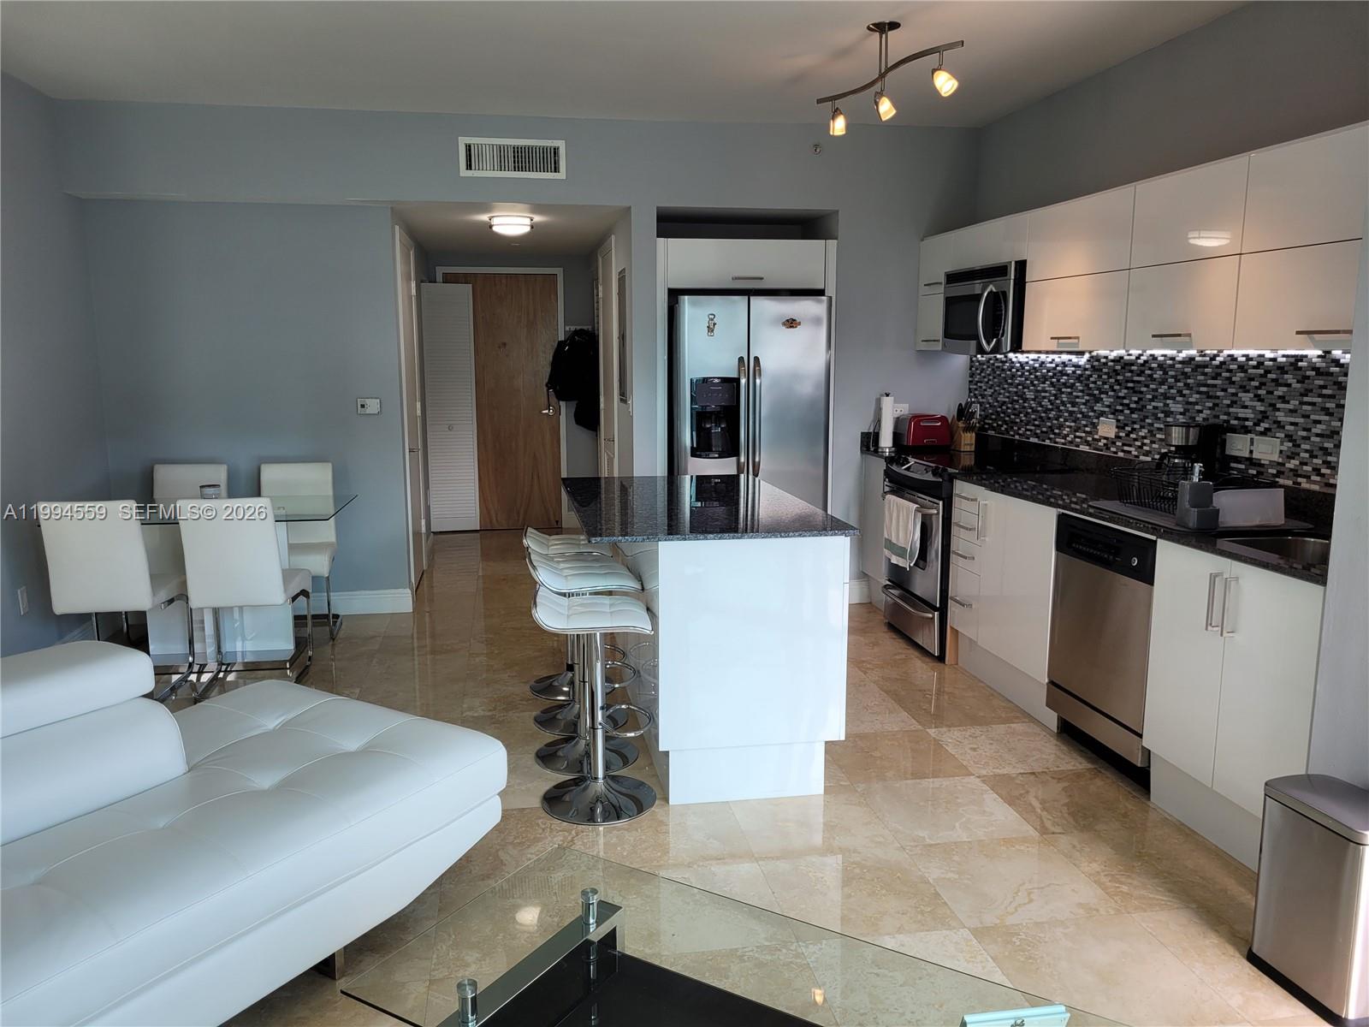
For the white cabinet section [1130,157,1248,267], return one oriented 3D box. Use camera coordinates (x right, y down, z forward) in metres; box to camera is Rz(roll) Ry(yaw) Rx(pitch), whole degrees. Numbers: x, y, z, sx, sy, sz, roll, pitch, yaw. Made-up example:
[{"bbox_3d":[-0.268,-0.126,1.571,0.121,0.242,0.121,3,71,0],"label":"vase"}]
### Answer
[{"bbox_3d":[1.860,-1.019,3.531,0.320,0.304,0.595,-2,9,-9],"label":"white cabinet section"}]

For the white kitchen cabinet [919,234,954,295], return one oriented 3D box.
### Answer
[{"bbox_3d":[1.535,-1.361,5.657,0.322,0.306,0.449,-2,9,-9],"label":"white kitchen cabinet"}]

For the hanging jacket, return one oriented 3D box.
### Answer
[{"bbox_3d":[-0.892,-1.075,8.342,0.439,0.846,0.293,-2,9,-9],"label":"hanging jacket"}]

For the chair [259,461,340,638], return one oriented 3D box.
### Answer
[{"bbox_3d":[-2.074,0.191,5.452,0.403,0.883,0.515,-2,9,-10],"label":"chair"}]

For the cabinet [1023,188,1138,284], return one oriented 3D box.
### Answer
[{"bbox_3d":[1.773,-1.141,4.270,0.322,0.306,0.805,-2,9,-9],"label":"cabinet"}]

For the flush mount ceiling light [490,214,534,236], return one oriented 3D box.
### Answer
[{"bbox_3d":[-0.997,-1.651,5.913,0.266,0.109,0.266,-2,9,-9],"label":"flush mount ceiling light"}]

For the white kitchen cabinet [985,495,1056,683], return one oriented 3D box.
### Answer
[{"bbox_3d":[1.641,0.269,4.247,0.600,0.683,0.597,-2,9,-10],"label":"white kitchen cabinet"}]

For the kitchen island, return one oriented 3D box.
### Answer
[{"bbox_3d":[0.008,0.397,4.050,0.870,0.912,1.530,-2,9,-9],"label":"kitchen island"}]

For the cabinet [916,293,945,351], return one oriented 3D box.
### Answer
[{"bbox_3d":[1.536,-1.060,5.705,0.322,0.305,0.449,-2,9,-9],"label":"cabinet"}]

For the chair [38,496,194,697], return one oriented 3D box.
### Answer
[{"bbox_3d":[-2.469,0.342,4.496,0.389,0.887,0.606,-2,9,-9],"label":"chair"}]

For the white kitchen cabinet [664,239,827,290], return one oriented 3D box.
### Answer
[{"bbox_3d":[0.292,-1.422,5.970,0.912,0.266,0.606,-2,9,-9],"label":"white kitchen cabinet"}]

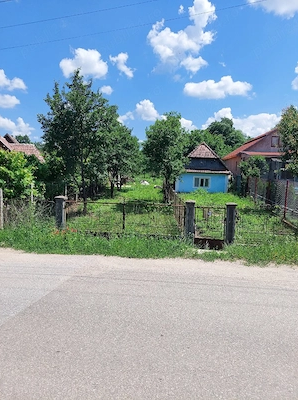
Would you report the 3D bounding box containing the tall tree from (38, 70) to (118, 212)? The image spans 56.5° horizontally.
[{"bbox_3d":[-3.095,-2.592,12.326,3.500,6.300,3.400,2,5,9],"label":"tall tree"}]

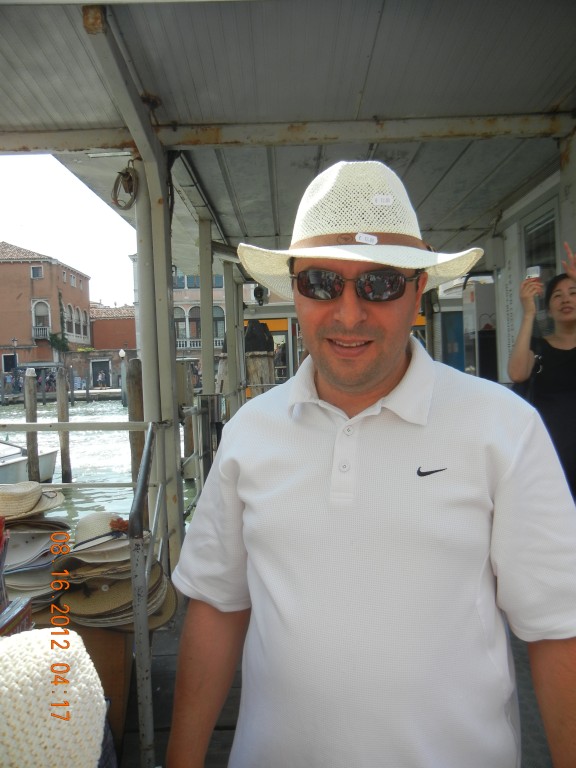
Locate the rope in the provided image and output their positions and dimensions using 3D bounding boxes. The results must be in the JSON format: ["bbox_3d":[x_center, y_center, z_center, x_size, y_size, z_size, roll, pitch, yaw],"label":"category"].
[{"bbox_3d":[-0.872,-1.059,3.550,0.145,0.265,0.090,-1,1,-11],"label":"rope"}]

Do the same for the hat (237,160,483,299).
[{"bbox_3d":[0.097,-0.212,0.900,0.330,0.160,0.360,1,0,7],"label":"hat"}]

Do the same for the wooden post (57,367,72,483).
[{"bbox_3d":[-4.758,0.885,14.200,0.240,2.500,0.240,-2,1,0],"label":"wooden post"}]

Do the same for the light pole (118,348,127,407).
[{"bbox_3d":[-11.189,-0.440,45.000,0.420,3.900,0.420,-1,1,0],"label":"light pole"}]

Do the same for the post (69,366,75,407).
[{"bbox_3d":[-14.893,0.173,46.000,0.250,2.800,0.250,-1,1,0],"label":"post"}]

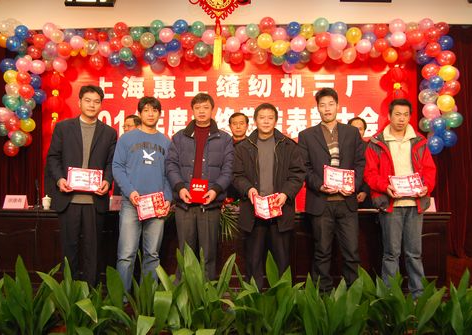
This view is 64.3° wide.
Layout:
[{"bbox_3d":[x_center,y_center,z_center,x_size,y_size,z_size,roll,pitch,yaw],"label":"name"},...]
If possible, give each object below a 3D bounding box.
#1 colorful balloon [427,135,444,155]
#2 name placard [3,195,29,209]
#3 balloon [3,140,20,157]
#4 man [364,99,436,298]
[{"bbox_3d":[2.616,-0.287,4.900,0.200,0.230,0.200,0,-2,0],"label":"colorful balloon"},{"bbox_3d":[-2.263,0.356,3.850,0.220,0.140,0.090,0,-2,-2],"label":"name placard"},{"bbox_3d":[-2.987,-0.249,5.000,0.210,0.220,0.210,0,-2,0],"label":"balloon"},{"bbox_3d":[1.369,0.276,3.134,0.620,1.710,0.420,0,-2,9],"label":"man"}]

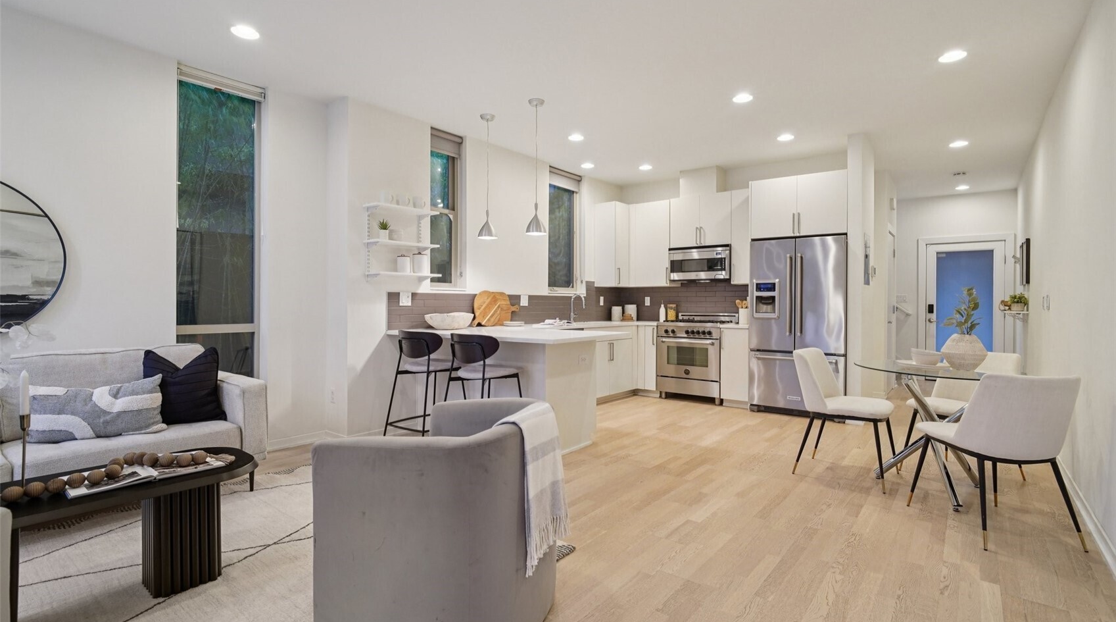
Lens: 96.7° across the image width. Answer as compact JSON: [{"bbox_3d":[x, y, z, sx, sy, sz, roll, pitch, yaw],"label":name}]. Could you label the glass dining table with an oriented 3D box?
[{"bbox_3d":[2.314,0.707,2.909,1.060,0.754,1.060,1,1,40],"label":"glass dining table"}]

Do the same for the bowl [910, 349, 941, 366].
[{"bbox_3d":[2.252,0.283,3.032,0.165,0.080,0.165,1,0,37],"label":"bowl"}]

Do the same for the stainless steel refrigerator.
[{"bbox_3d":[2.575,0.178,5.228,0.900,1.800,0.730,1,1,40],"label":"stainless steel refrigerator"}]

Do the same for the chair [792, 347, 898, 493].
[{"bbox_3d":[1.929,0.678,3.327,0.560,0.830,0.490,1,1,40],"label":"chair"}]

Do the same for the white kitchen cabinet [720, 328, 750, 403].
[{"bbox_3d":[2.102,0.590,5.588,0.300,0.800,0.600,1,1,40],"label":"white kitchen cabinet"}]

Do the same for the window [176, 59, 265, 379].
[{"bbox_3d":[-2.430,-0.451,3.577,0.120,2.410,0.535,1,0,40],"label":"window"}]

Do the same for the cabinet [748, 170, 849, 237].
[{"bbox_3d":[2.608,-1.062,5.257,0.915,0.610,0.620,1,1,40],"label":"cabinet"}]

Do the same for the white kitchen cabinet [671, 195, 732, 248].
[{"bbox_3d":[1.786,-1.067,6.010,0.758,0.605,0.335,1,1,40],"label":"white kitchen cabinet"}]

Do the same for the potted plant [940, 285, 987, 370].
[{"bbox_3d":[2.312,0.094,2.813,0.210,0.476,0.210,1,1,40],"label":"potted plant"}]

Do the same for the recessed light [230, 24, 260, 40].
[{"bbox_3d":[-1.853,-1.644,2.939,0.160,0.025,0.160,1,1,40],"label":"recessed light"}]

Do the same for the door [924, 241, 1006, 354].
[{"bbox_3d":[5.944,0.027,7.264,0.900,2.075,0.050,1,0,40],"label":"door"}]

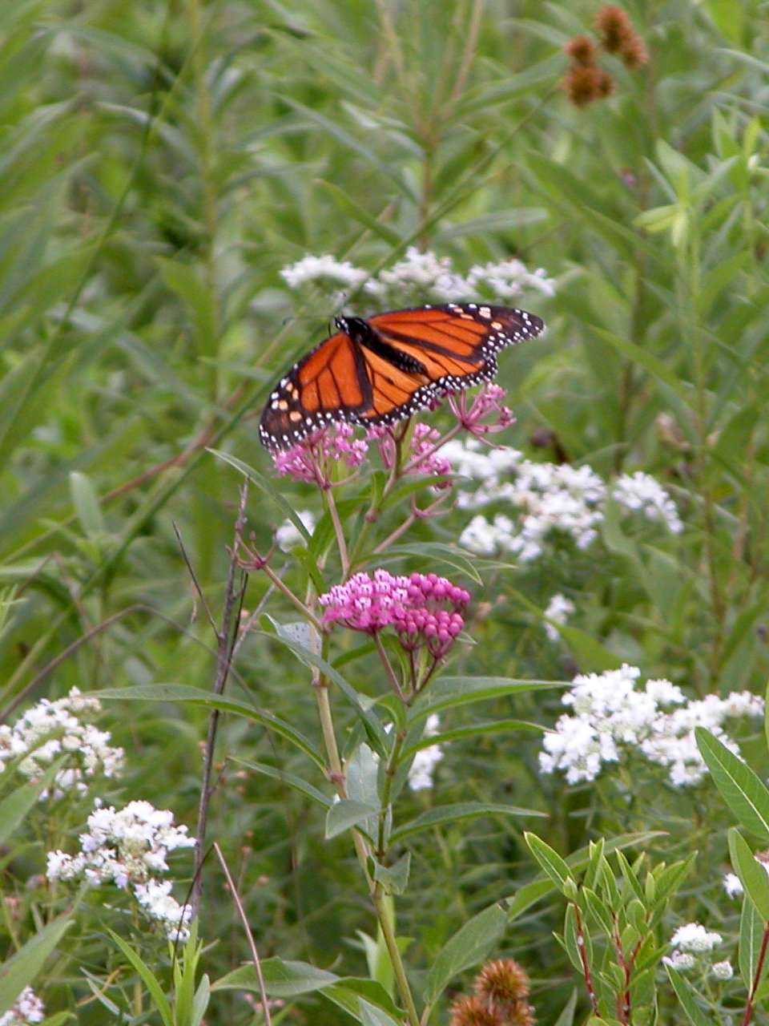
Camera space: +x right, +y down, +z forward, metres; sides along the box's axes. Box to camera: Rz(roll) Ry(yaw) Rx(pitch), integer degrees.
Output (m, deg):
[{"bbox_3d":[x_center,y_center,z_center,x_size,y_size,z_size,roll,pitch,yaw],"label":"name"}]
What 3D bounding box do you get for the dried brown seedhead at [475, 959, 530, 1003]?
[{"bbox_3d":[0.034,0.135,2.380,0.015,0.014,0.015,0,15,0],"label":"dried brown seedhead"}]

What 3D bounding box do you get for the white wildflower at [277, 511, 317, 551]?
[{"bbox_3d":[-0.028,0.006,2.620,0.013,0.011,0.013,0,15,0],"label":"white wildflower"}]

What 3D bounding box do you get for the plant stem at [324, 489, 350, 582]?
[{"bbox_3d":[-0.013,0.006,2.300,0.003,0.026,0.003,-12,15,3],"label":"plant stem"}]

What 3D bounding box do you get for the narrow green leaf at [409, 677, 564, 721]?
[{"bbox_3d":[0.029,0.052,2.340,0.046,0.010,0.014,-10,31,15],"label":"narrow green leaf"}]

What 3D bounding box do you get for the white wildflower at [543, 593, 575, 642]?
[{"bbox_3d":[0.054,0.033,2.580,0.010,0.014,0.011,0,15,0],"label":"white wildflower"}]

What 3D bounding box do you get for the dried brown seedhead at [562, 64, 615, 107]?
[{"bbox_3d":[0.078,-0.162,3.150,0.020,0.015,0.016,0,14,0],"label":"dried brown seedhead"}]

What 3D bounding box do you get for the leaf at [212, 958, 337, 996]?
[{"bbox_3d":[-0.031,0.130,2.320,0.036,0.006,0.015,-1,32,-1],"label":"leaf"}]

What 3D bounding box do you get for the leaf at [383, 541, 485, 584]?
[{"bbox_3d":[0.013,0.014,2.360,0.035,0.011,0.011,12,35,27],"label":"leaf"}]

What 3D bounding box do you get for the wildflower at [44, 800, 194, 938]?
[{"bbox_3d":[-0.076,0.102,2.380,0.042,0.034,0.036,0,14,0],"label":"wildflower"}]

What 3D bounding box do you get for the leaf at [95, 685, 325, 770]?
[{"bbox_3d":[-0.050,0.061,2.360,0.069,0.015,0.014,18,33,-6],"label":"leaf"}]

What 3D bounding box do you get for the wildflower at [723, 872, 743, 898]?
[{"bbox_3d":[0.102,0.109,2.420,0.006,0.007,0.006,0,15,0],"label":"wildflower"}]

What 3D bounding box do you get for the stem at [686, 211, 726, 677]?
[{"bbox_3d":[0.110,-0.021,2.850,0.005,0.157,0.005,-2,15,1],"label":"stem"}]

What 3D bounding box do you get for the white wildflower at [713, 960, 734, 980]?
[{"bbox_3d":[0.097,0.131,2.380,0.006,0.005,0.006,0,14,0],"label":"white wildflower"}]

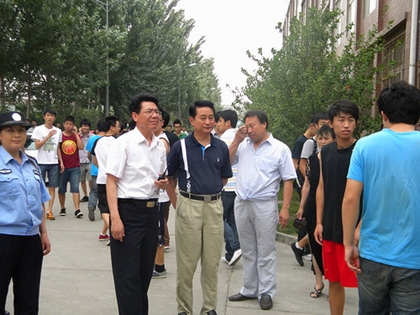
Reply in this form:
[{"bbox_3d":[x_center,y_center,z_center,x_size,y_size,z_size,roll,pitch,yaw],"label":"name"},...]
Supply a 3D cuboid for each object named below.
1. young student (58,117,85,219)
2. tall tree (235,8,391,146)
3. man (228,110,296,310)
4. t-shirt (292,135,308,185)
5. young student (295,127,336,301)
[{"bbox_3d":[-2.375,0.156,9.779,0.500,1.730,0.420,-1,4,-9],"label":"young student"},{"bbox_3d":[2.079,-1.036,11.458,3.100,3.900,2.900,0,4,0],"label":"tall tree"},{"bbox_3d":[0.475,0.455,5.158,0.600,1.710,0.420,3,4,37],"label":"man"},{"bbox_3d":[1.165,0.045,6.816,0.290,0.640,0.450,4,5,45],"label":"t-shirt"},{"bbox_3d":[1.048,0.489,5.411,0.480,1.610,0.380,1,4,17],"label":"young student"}]

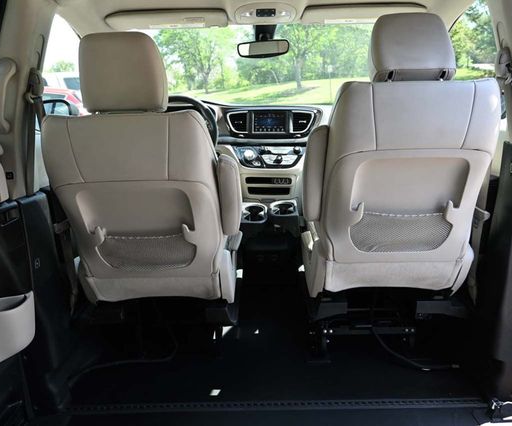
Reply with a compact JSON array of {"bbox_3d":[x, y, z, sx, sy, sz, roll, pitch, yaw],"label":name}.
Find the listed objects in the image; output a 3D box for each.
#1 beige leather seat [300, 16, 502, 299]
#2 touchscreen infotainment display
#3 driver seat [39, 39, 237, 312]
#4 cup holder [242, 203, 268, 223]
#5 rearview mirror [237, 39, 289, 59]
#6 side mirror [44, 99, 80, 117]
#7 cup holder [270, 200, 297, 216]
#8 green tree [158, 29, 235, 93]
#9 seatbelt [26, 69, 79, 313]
[{"bbox_3d":[0.445,-0.203,1.642,0.570,0.920,0.770,0,15,1],"label":"beige leather seat"},{"bbox_3d":[0.067,-0.457,2.130,0.172,0.115,0.025,0,-7,1],"label":"touchscreen infotainment display"},{"bbox_3d":[-0.335,-0.161,1.621,0.580,0.890,0.770,0,15,1],"label":"driver seat"},{"bbox_3d":[-0.002,0.006,1.800,0.110,0.080,0.120,0,15,1],"label":"cup holder"},{"bbox_3d":[0.030,-0.764,1.980,0.250,0.080,0.050,4,15,15],"label":"rearview mirror"},{"bbox_3d":[-1.015,-0.498,2.180,0.250,0.180,0.130,-1,15,-5],"label":"side mirror"},{"bbox_3d":[0.120,-0.011,1.860,0.110,0.080,0.120,0,15,1],"label":"cup holder"},{"bbox_3d":[-3.776,-11.592,27.049,6.000,7.600,6.000,0,15,1],"label":"green tree"},{"bbox_3d":[-0.655,-0.026,1.439,0.110,0.860,0.200,0,15,1],"label":"seatbelt"}]

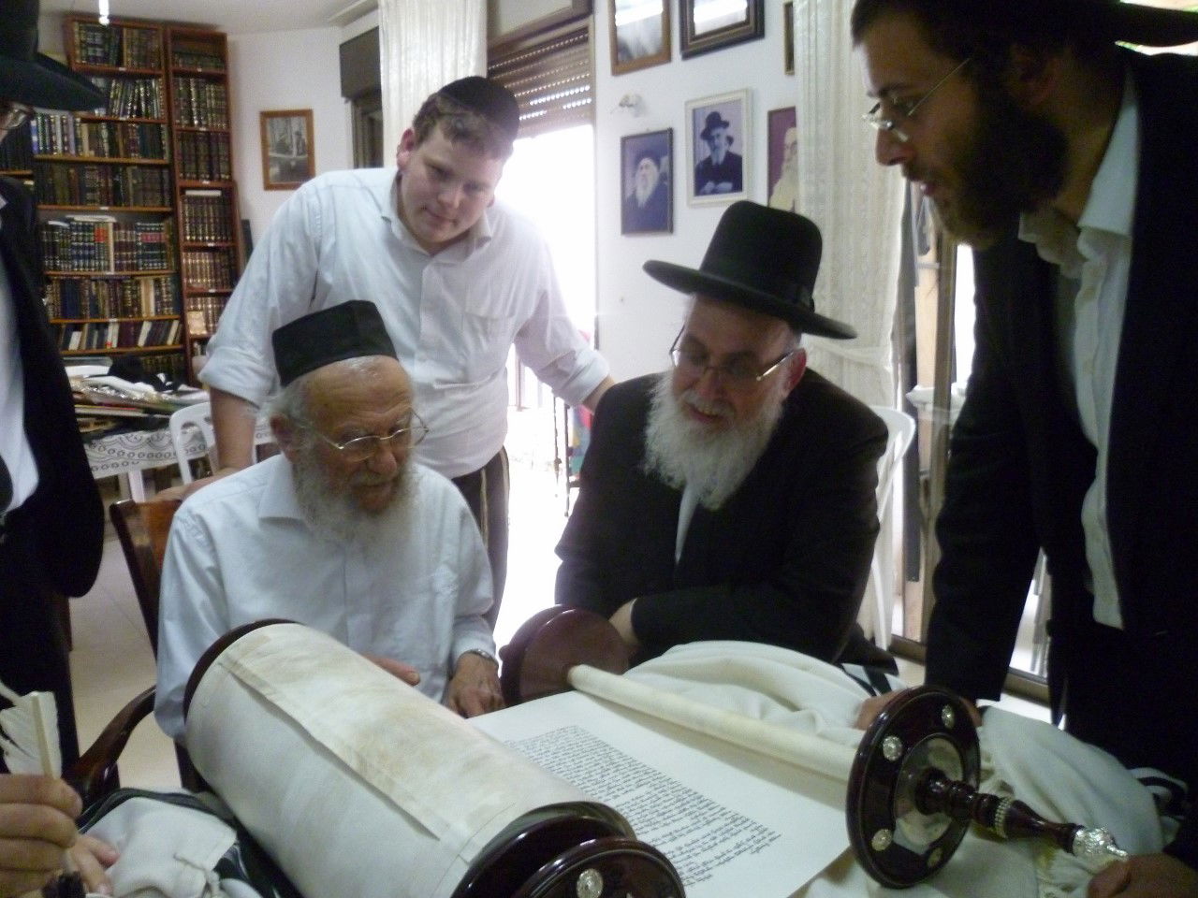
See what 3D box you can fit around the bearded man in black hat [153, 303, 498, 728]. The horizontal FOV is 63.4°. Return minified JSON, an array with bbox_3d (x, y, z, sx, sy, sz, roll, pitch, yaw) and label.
[{"bbox_3d":[-0.310,0.424,1.216,0.540,1.230,0.760,-4,11,-20],"label":"bearded man in black hat"}]

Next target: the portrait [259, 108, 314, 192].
[{"bbox_3d":[-1.672,-1.605,5.200,0.325,0.405,0.025,3,11,16],"label":"portrait"}]

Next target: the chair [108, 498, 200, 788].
[{"bbox_3d":[-0.430,0.555,1.392,0.580,0.910,0.580,-2,11,-13],"label":"chair"}]

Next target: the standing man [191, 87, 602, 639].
[{"bbox_3d":[-0.310,0.167,1.707,0.680,1.560,0.500,-2,10,-8],"label":"standing man"}]

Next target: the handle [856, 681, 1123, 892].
[{"bbox_3d":[0.315,0.287,0.754,0.176,0.176,0.200,-8,4,-36],"label":"handle"}]

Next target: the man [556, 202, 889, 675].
[{"bbox_3d":[0.165,0.321,1.420,0.560,1.360,0.780,2,11,13],"label":"man"}]

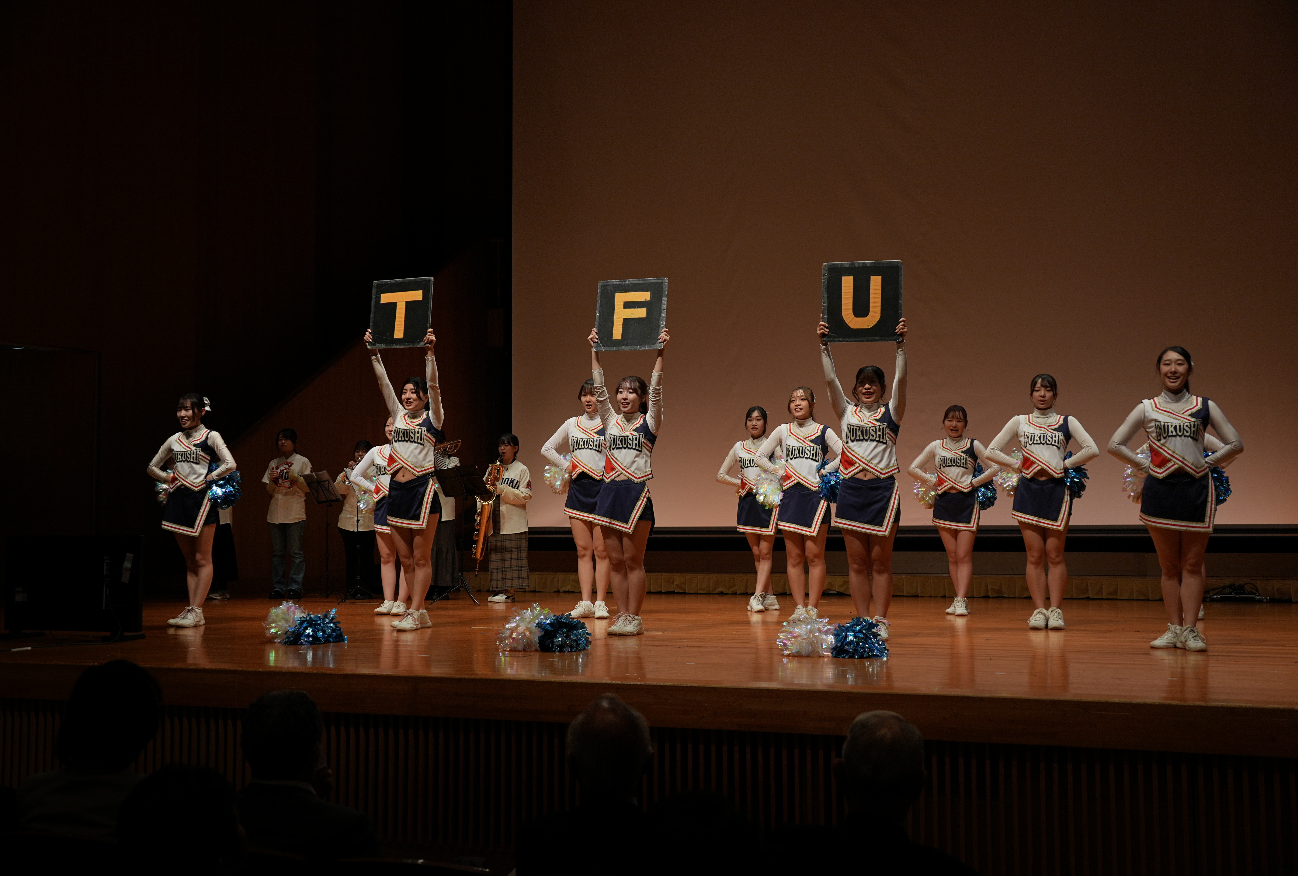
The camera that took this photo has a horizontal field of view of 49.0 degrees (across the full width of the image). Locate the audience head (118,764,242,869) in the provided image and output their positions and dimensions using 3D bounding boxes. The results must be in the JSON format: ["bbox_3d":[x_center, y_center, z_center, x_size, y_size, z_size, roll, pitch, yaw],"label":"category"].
[{"bbox_3d":[-0.760,0.648,2.292,0.180,0.235,0.215,-2,-4,25],"label":"audience head"}]

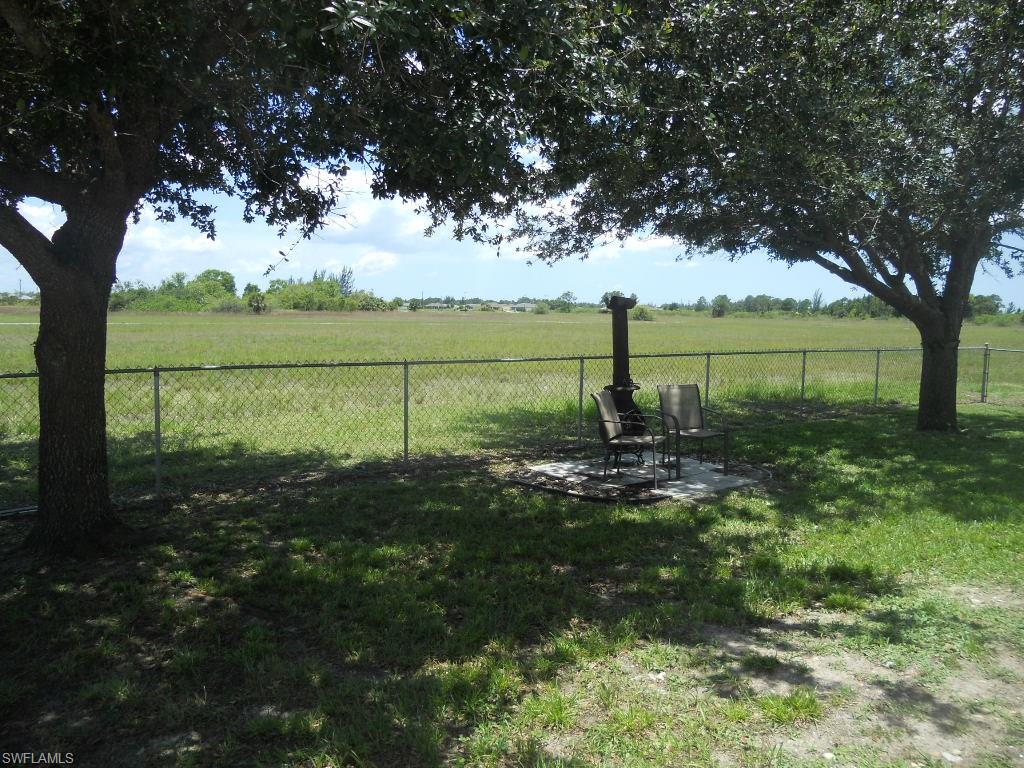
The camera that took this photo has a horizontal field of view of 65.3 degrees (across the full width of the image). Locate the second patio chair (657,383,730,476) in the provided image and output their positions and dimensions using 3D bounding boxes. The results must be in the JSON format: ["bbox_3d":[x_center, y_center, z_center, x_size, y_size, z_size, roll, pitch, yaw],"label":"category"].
[{"bbox_3d":[2.062,0.519,9.205,0.605,0.942,0.732,0,6,-12],"label":"second patio chair"}]

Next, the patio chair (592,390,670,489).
[{"bbox_3d":[1.298,0.571,8.557,0.732,0.942,0.605,3,6,25],"label":"patio chair"}]

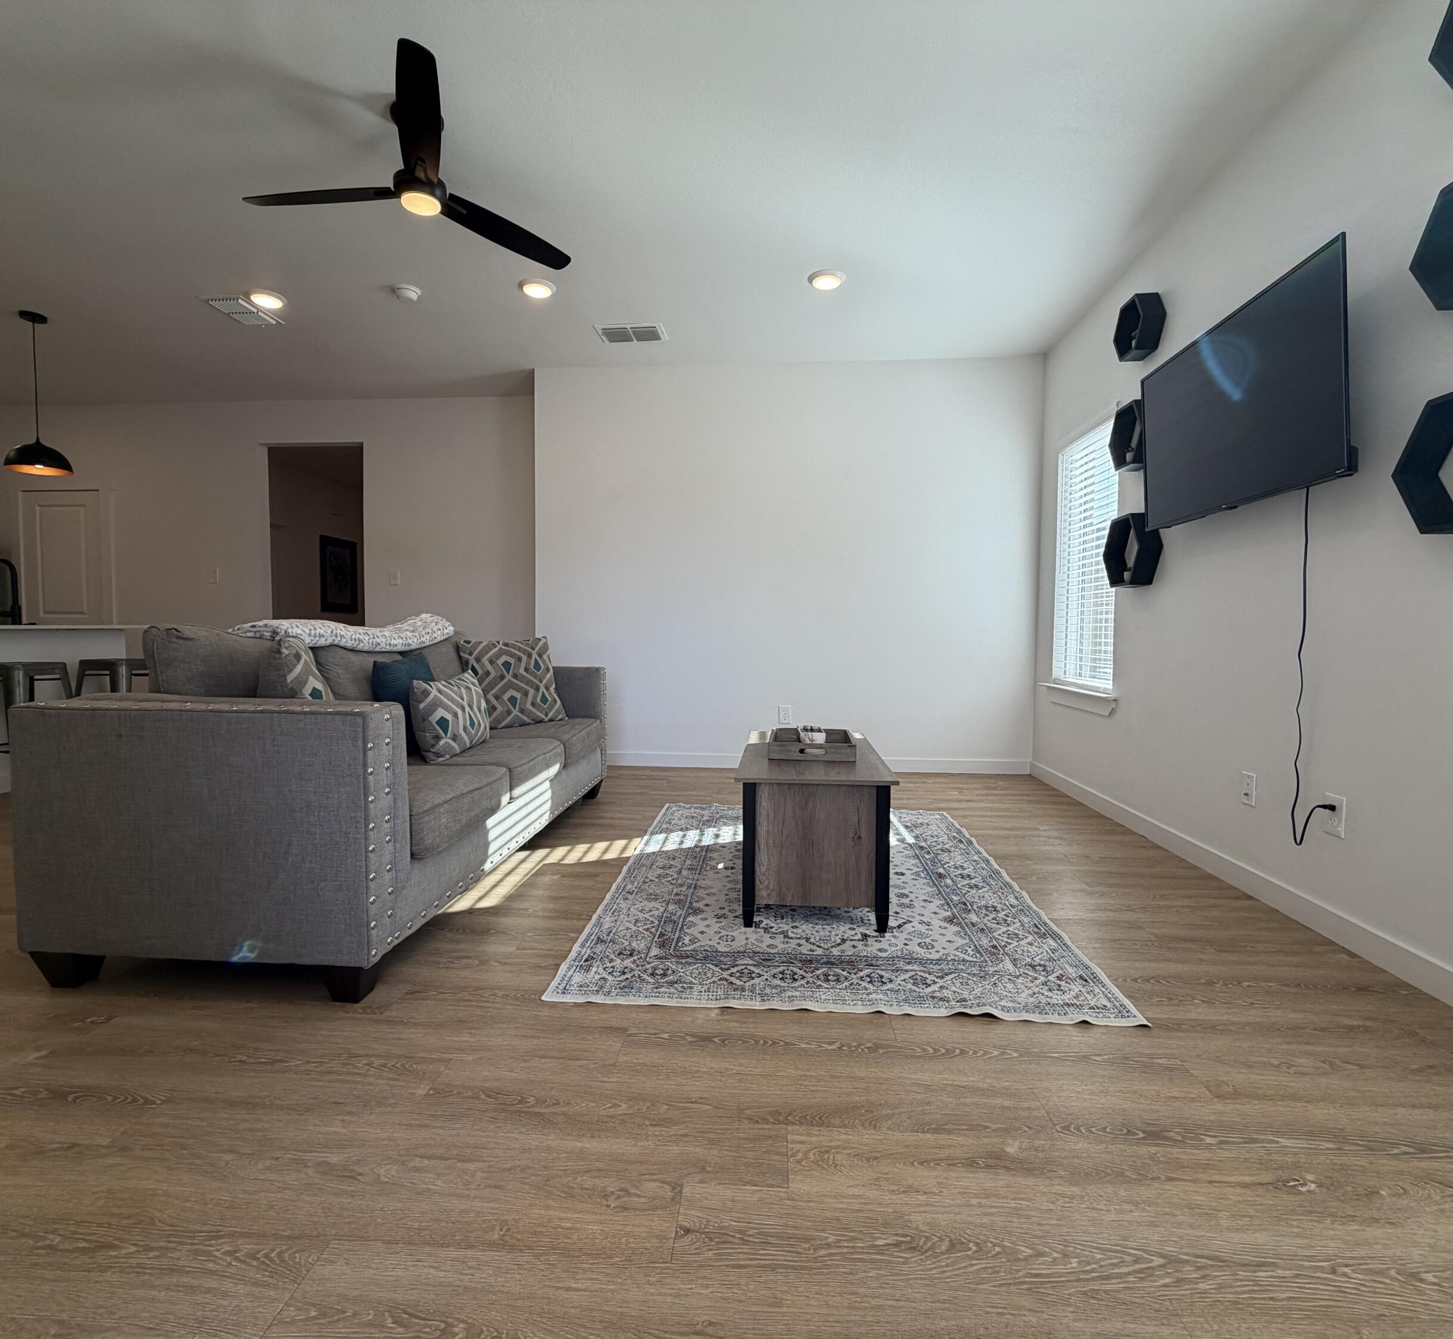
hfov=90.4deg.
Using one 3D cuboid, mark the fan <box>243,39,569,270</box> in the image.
[{"bbox_3d":[-1.130,-1.789,2.522,1.220,0.335,1.250,1,3,4],"label":"fan"}]

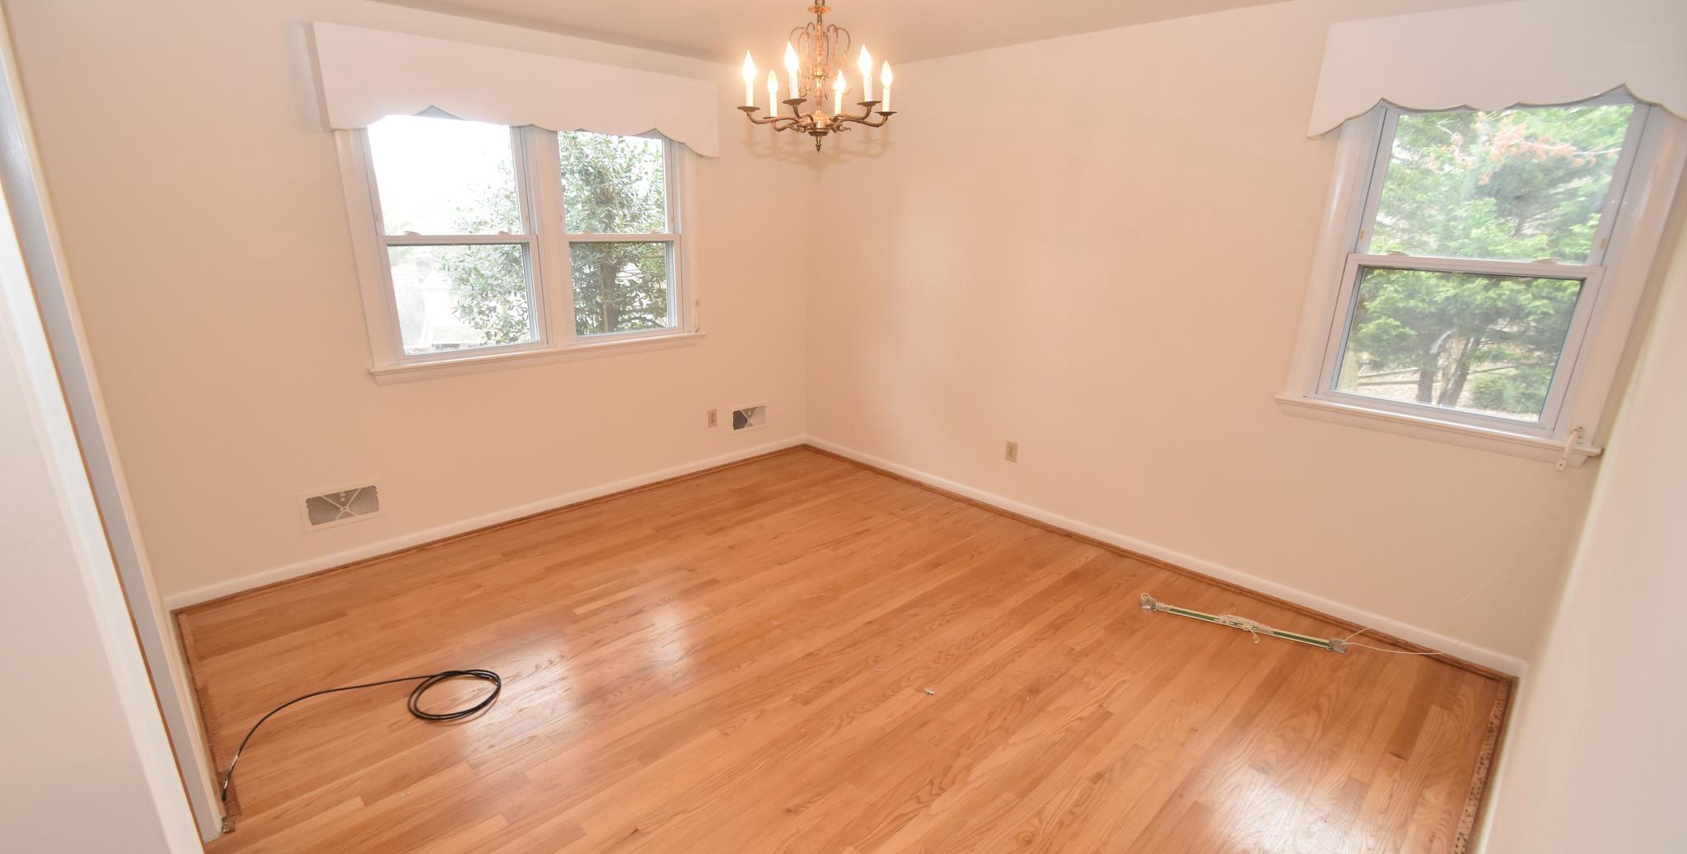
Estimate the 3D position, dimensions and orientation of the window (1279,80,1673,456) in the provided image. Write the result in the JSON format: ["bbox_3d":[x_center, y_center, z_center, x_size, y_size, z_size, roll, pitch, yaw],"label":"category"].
[{"bbox_3d":[2.243,-0.556,2.547,0.960,1.260,0.120,16,23,40],"label":"window"}]

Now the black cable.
[{"bbox_3d":[-1.606,0.957,2.405,0.760,0.030,0.450,-10,21,-33],"label":"black cable"}]

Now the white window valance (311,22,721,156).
[{"bbox_3d":[-1.399,-1.536,3.350,1.840,0.385,0.160,-14,23,-41],"label":"white window valance"}]

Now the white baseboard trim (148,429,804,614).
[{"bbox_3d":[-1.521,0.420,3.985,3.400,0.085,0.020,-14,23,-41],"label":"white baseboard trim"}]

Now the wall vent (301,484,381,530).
[{"bbox_3d":[-2.285,0.365,3.225,0.310,0.175,0.020,-14,23,-41],"label":"wall vent"}]

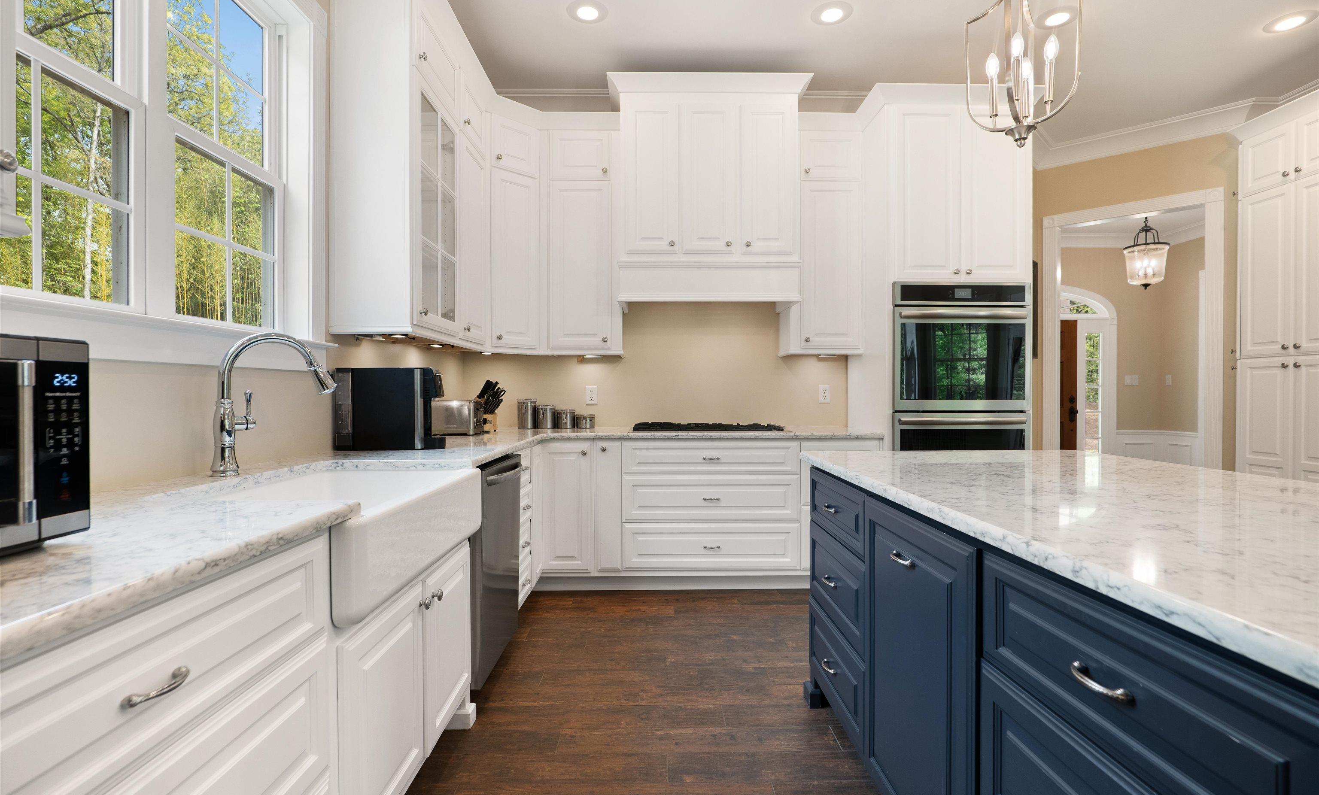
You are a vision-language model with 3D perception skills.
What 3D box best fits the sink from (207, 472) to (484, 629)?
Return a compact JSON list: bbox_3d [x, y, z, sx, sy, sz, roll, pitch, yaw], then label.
[{"bbox_3d":[-0.840,0.328,1.467,0.532,0.212,0.915,0,0,-1],"label":"sink"}]

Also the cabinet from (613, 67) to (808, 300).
[{"bbox_3d":[0.281,-1.182,3.604,1.137,1.300,0.610,0,0,-1],"label":"cabinet"}]

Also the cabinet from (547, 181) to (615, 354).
[{"bbox_3d":[-0.486,-0.808,3.757,0.417,1.044,0.315,0,0,-1],"label":"cabinet"}]

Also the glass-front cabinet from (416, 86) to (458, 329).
[{"bbox_3d":[-1.160,-0.815,2.645,0.330,1.060,0.545,0,0,-1],"label":"glass-front cabinet"}]

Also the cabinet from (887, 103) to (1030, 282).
[{"bbox_3d":[1.675,-1.147,3.584,0.811,0.997,0.600,0,0,-1],"label":"cabinet"}]

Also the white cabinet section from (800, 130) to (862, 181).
[{"bbox_3d":[1.061,-1.499,3.799,0.398,0.313,0.330,0,0,-1],"label":"white cabinet section"}]

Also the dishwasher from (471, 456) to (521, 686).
[{"bbox_3d":[-0.887,0.636,2.226,0.620,0.785,0.600,0,0,-1],"label":"dishwasher"}]

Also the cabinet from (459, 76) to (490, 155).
[{"bbox_3d":[-1.160,-1.500,3.170,0.330,0.300,0.520,0,0,-1],"label":"cabinet"}]

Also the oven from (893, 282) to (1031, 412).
[{"bbox_3d":[1.660,-0.277,3.500,0.757,0.715,0.580,0,0,-1],"label":"oven"}]

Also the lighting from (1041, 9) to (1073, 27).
[{"bbox_3d":[2.047,-1.950,3.016,0.180,0.030,0.180,0,0,-1],"label":"lighting"}]

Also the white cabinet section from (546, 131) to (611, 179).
[{"bbox_3d":[-0.491,-1.490,3.772,0.386,0.307,0.330,0,0,-1],"label":"white cabinet section"}]

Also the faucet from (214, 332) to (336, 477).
[{"bbox_3d":[-1.075,0.014,1.636,0.294,0.388,0.127,0,0,-11],"label":"faucet"}]

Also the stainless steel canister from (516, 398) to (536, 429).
[{"bbox_3d":[-0.840,0.104,3.719,0.123,0.189,0.123,0,0,-1],"label":"stainless steel canister"}]

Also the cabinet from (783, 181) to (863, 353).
[{"bbox_3d":[1.035,-0.800,3.790,0.455,1.070,0.325,0,0,-1],"label":"cabinet"}]

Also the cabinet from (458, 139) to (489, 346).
[{"bbox_3d":[-1.160,-0.815,3.170,0.330,1.060,0.520,0,0,-1],"label":"cabinet"}]

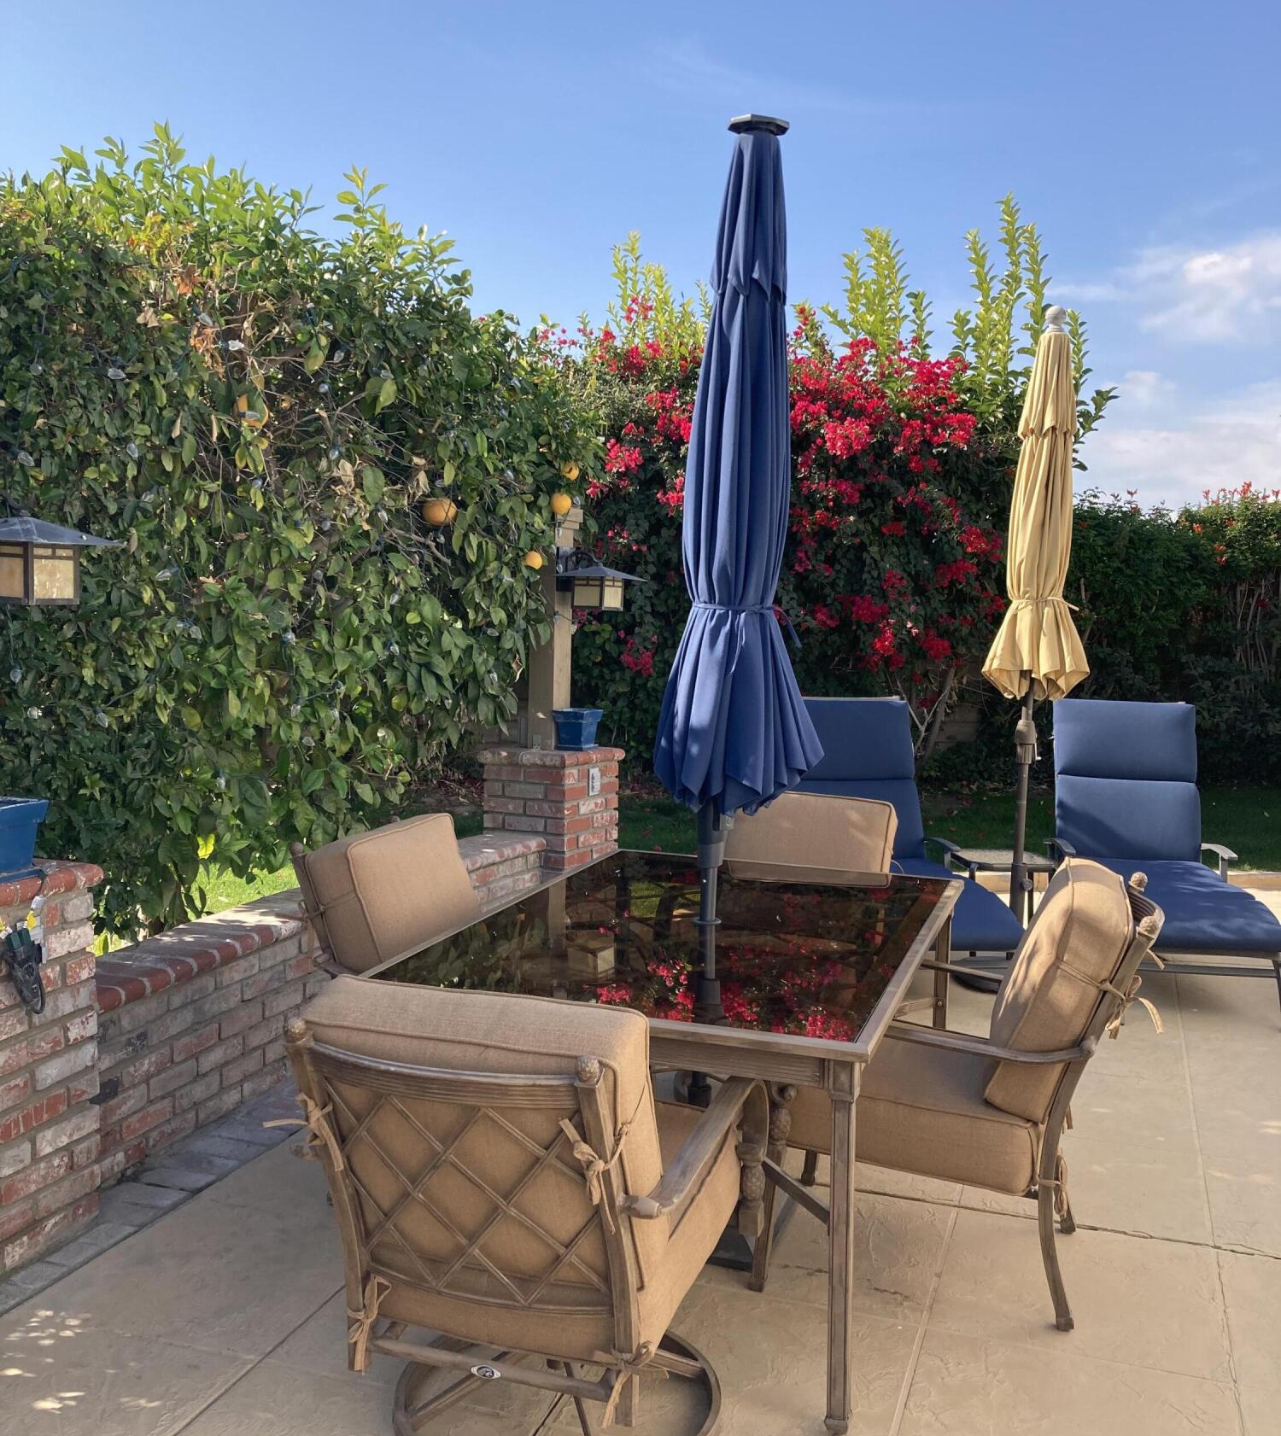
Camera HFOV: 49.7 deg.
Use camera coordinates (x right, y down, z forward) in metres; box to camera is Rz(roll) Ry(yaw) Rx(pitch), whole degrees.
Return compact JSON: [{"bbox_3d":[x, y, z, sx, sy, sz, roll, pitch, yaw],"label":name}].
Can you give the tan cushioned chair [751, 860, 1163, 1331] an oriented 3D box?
[{"bbox_3d":[0.727,0.803,3.115,0.846,0.866,0.654,2,5,18],"label":"tan cushioned chair"}]

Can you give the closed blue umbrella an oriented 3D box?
[{"bbox_3d":[0.225,-0.074,3.234,0.403,2.578,0.393,3,5,0],"label":"closed blue umbrella"}]

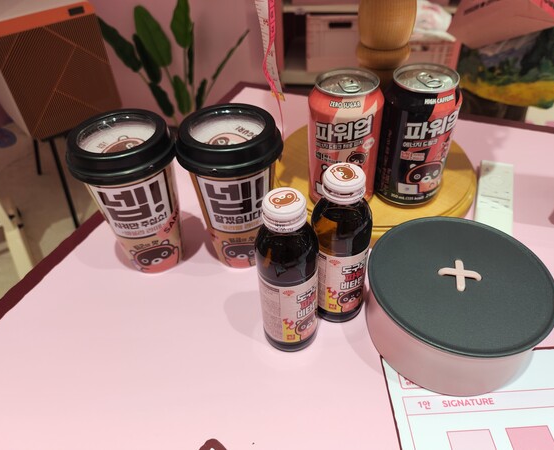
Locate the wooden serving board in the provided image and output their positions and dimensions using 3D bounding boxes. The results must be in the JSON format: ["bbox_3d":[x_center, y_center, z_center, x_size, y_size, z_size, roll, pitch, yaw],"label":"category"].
[{"bbox_3d":[0.106,-0.065,0.480,0.232,0.021,0.232,7,44,11],"label":"wooden serving board"}]

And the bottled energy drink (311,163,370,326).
[{"bbox_3d":[0.047,0.018,0.310,0.044,0.138,0.044,-2,43,2],"label":"bottled energy drink"}]

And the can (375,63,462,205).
[{"bbox_3d":[0.127,-0.079,0.388,0.067,0.122,0.067,-2,43,2],"label":"can"}]

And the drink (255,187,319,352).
[{"bbox_3d":[0.008,0.036,0.294,0.044,0.138,0.044,-2,43,2],"label":"drink"}]

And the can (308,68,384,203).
[{"bbox_3d":[0.062,-0.075,0.389,0.067,0.122,0.067,6,44,11],"label":"can"}]

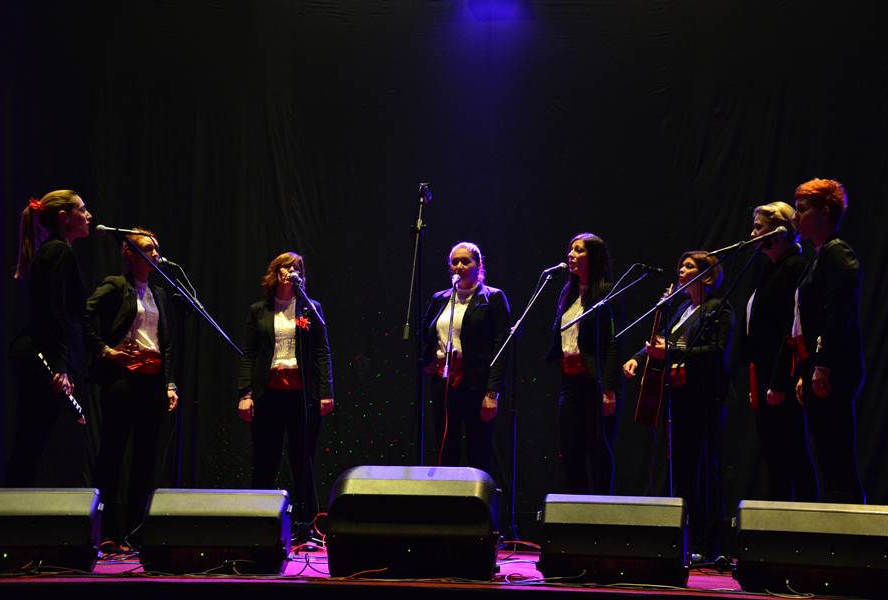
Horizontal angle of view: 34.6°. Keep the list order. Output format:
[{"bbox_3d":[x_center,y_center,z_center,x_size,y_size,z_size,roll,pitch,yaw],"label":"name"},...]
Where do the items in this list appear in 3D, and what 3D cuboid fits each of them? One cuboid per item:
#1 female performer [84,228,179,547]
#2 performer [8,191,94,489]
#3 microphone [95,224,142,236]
[{"bbox_3d":[-1.629,0.473,7.557,0.500,1.680,0.320,5,-7,-38],"label":"female performer"},{"bbox_3d":[-1.837,0.359,6.598,0.380,1.710,0.460,1,-6,-12],"label":"performer"},{"bbox_3d":[-1.519,-0.324,6.650,0.200,0.055,0.052,7,-5,6],"label":"microphone"}]

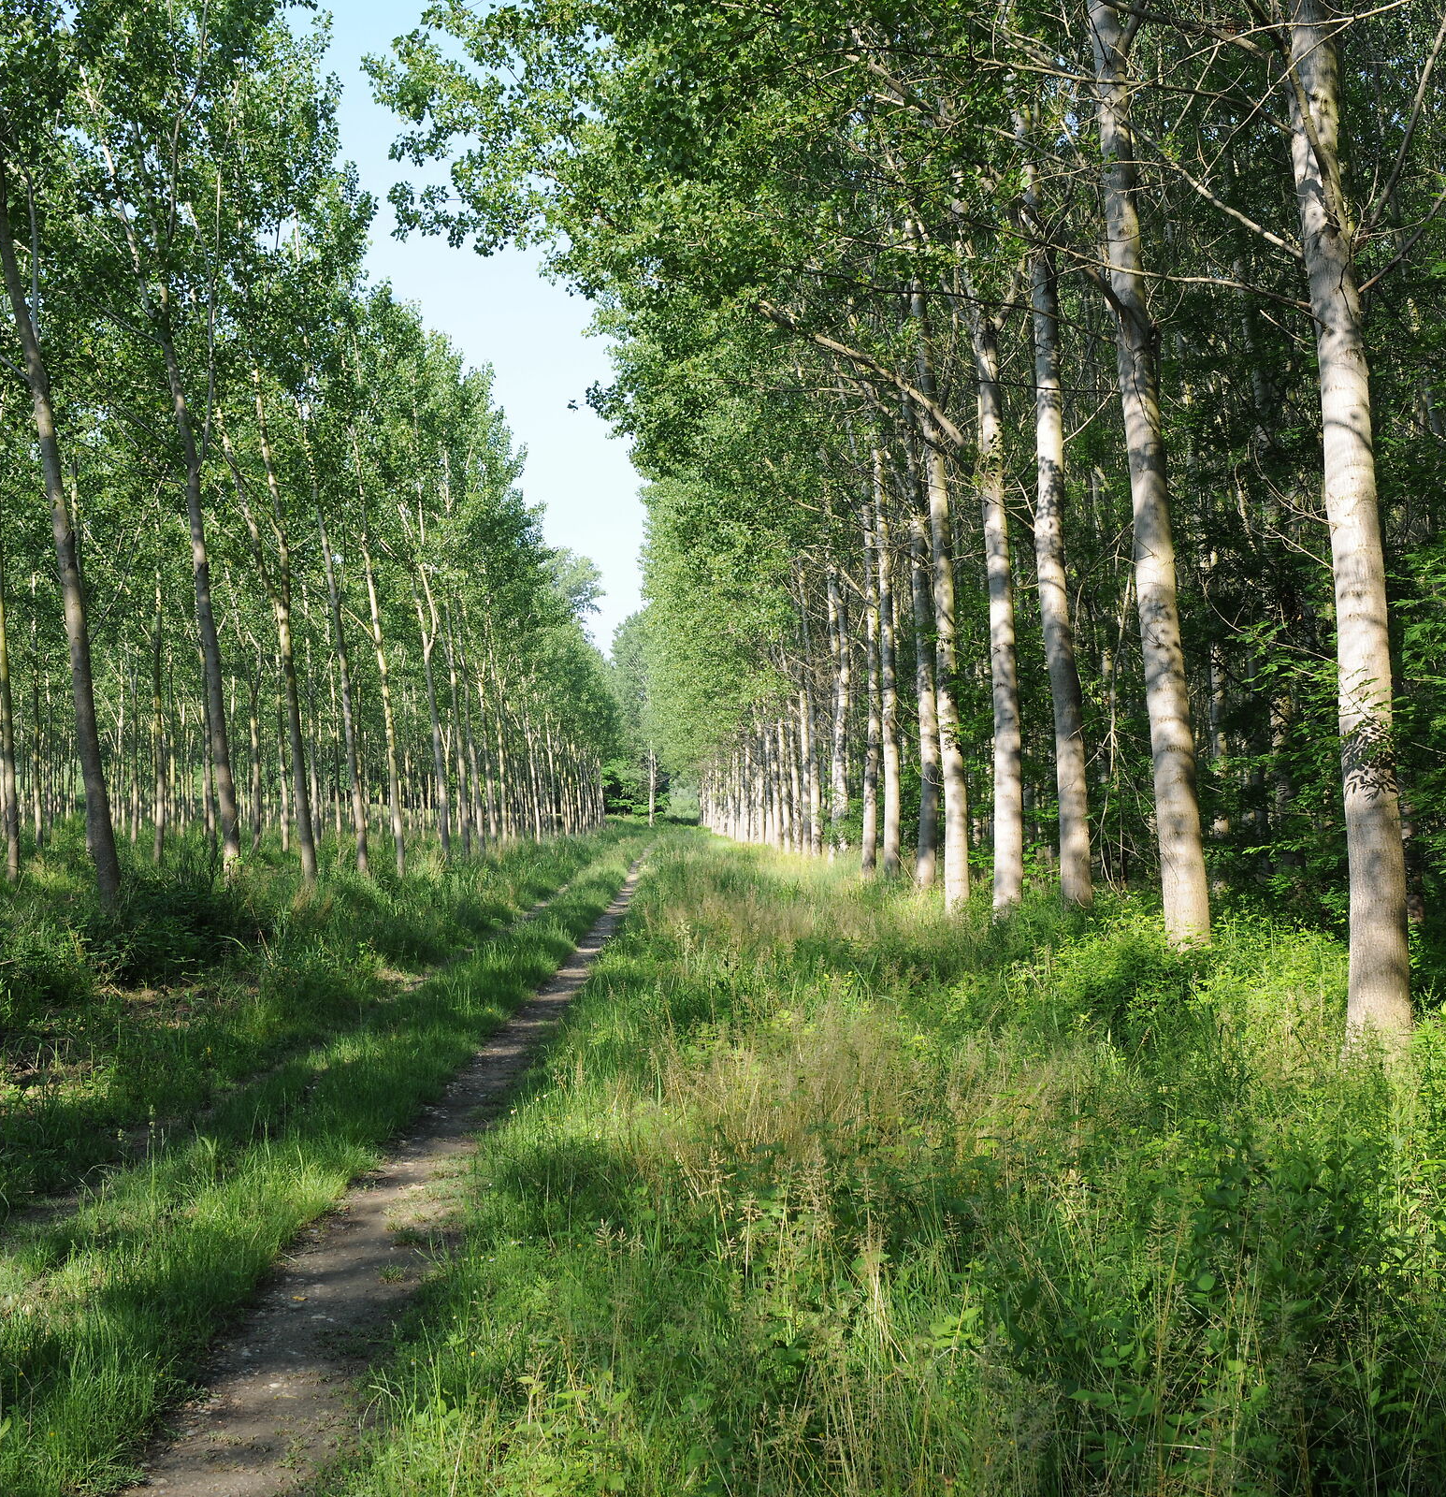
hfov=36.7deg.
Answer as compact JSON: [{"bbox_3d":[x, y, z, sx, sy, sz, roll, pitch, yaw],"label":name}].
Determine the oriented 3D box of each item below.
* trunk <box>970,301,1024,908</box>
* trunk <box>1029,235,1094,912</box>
[{"bbox_3d":[3.649,-1.836,29.015,0.460,8.280,0.420,-2,-2,0],"label":"trunk"},{"bbox_3d":[3.750,-1.824,24.307,0.460,7.710,0.420,-3,-2,0],"label":"trunk"}]

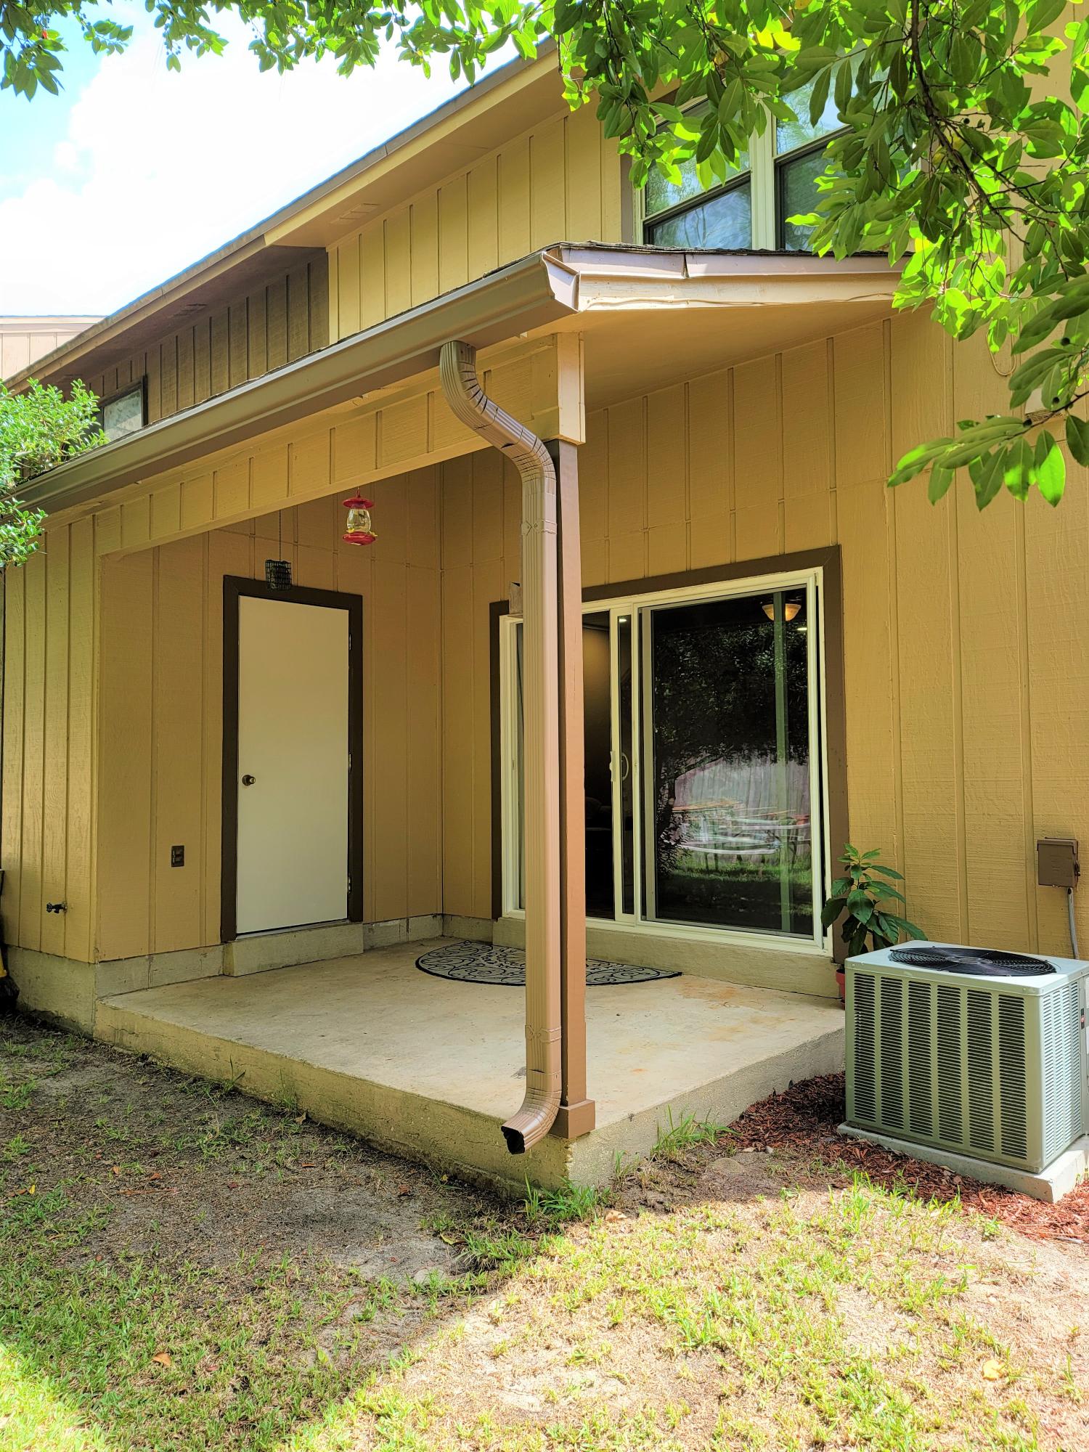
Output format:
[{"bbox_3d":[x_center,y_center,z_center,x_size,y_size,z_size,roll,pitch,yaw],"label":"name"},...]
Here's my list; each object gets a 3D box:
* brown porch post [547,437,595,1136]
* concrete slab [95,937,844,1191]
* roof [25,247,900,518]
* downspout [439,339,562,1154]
[{"bbox_3d":[0.064,0.192,3.492,0.121,2.268,0.121,-3,-3,41],"label":"brown porch post"},{"bbox_3d":[-0.322,1.505,5.397,3.322,0.189,2.564,-3,-3,41],"label":"concrete slab"},{"bbox_3d":[-0.567,-1.740,5.514,4.099,1.231,2.971,-3,-3,41],"label":"roof"},{"bbox_3d":[-0.129,0.053,3.394,0.185,2.574,0.336,-3,-3,41],"label":"downspout"}]

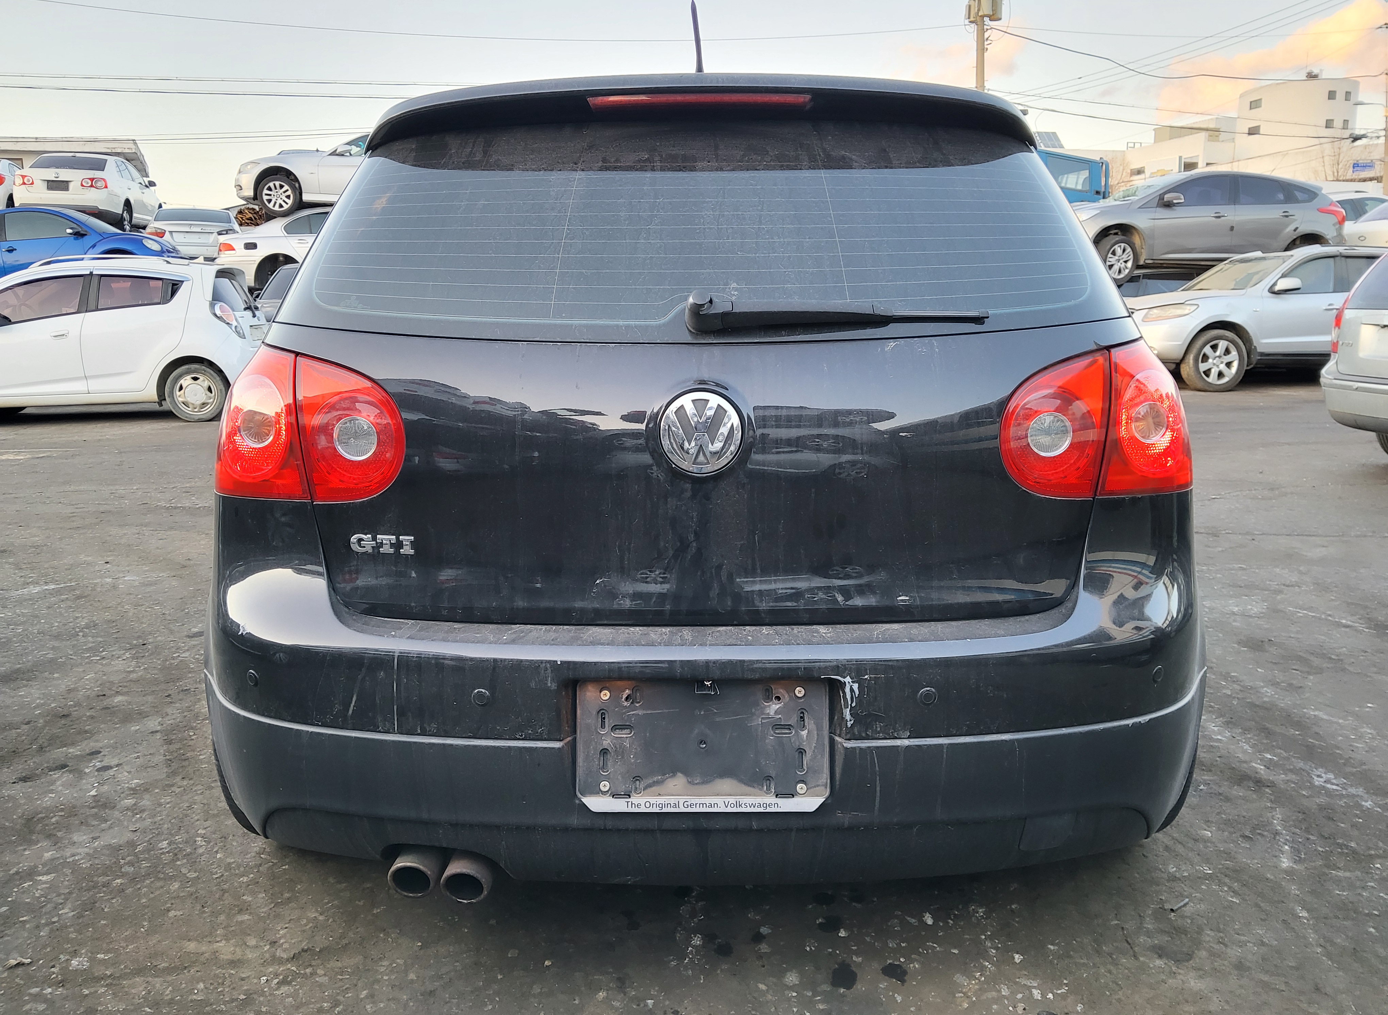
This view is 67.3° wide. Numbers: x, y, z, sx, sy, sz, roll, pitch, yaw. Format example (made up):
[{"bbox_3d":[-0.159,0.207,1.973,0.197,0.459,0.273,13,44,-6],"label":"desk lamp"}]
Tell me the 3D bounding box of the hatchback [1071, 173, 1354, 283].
[{"bbox_3d":[6.300,-3.644,13.758,4.358,1.484,1.823,-2,11,-11],"label":"hatchback"}]

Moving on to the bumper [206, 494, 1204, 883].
[{"bbox_3d":[0.015,0.255,1.598,1.740,0.520,0.450,0,11,0],"label":"bumper"}]

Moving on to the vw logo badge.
[{"bbox_3d":[0.010,-0.098,1.382,0.112,0.112,0.020,0,5,0],"label":"vw logo badge"}]

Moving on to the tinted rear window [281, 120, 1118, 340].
[{"bbox_3d":[0.012,-0.407,1.571,1.280,0.440,0.150,0,-25,0],"label":"tinted rear window"}]

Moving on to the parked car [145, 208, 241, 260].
[{"bbox_3d":[-10.800,-5.790,22.712,1.770,1.450,4.550,-4,12,-21],"label":"parked car"}]

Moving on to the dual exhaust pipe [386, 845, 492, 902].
[{"bbox_3d":[-0.360,0.506,1.509,0.145,0.070,0.130,0,11,0],"label":"dual exhaust pipe"}]

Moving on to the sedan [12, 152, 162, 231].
[{"bbox_3d":[-12.150,-6.348,21.178,1.781,1.459,4.554,-3,11,-13],"label":"sedan"}]

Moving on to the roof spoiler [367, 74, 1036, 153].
[{"bbox_3d":[0.012,-0.621,1.621,1.120,0.130,0.270,0,11,0],"label":"roof spoiler"}]

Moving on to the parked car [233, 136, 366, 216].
[{"bbox_3d":[-5.300,-5.495,17.371,4.520,1.430,1.817,-3,11,-16],"label":"parked car"}]

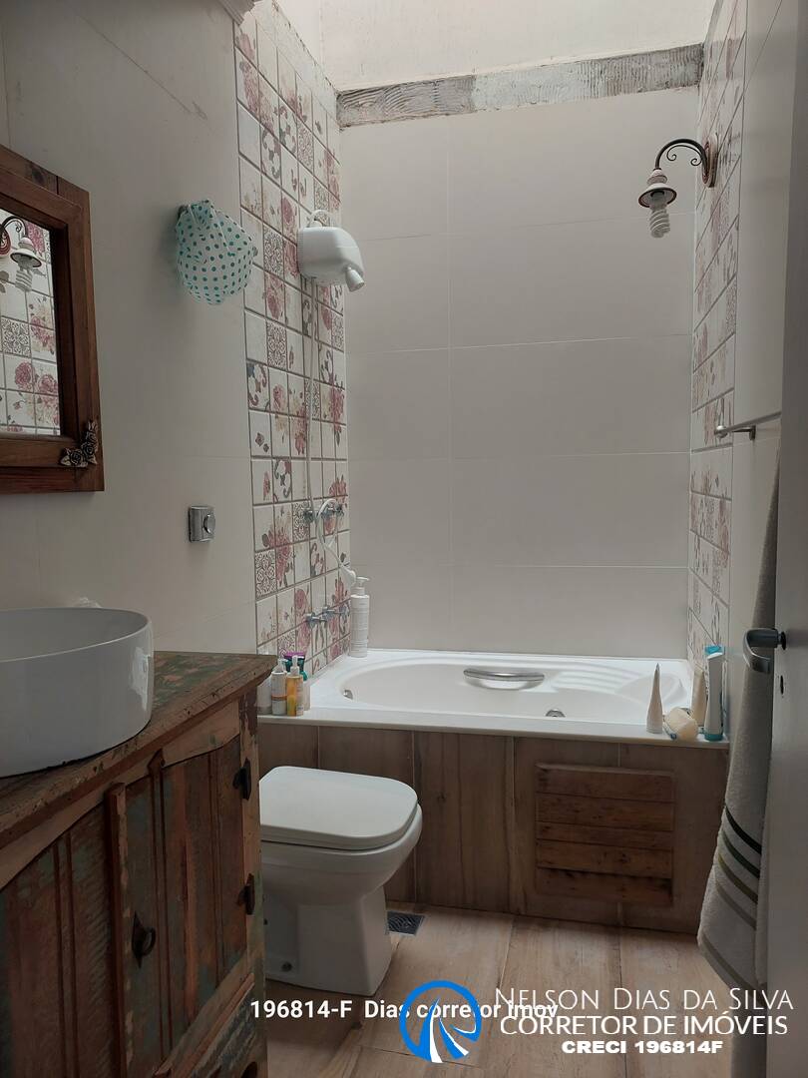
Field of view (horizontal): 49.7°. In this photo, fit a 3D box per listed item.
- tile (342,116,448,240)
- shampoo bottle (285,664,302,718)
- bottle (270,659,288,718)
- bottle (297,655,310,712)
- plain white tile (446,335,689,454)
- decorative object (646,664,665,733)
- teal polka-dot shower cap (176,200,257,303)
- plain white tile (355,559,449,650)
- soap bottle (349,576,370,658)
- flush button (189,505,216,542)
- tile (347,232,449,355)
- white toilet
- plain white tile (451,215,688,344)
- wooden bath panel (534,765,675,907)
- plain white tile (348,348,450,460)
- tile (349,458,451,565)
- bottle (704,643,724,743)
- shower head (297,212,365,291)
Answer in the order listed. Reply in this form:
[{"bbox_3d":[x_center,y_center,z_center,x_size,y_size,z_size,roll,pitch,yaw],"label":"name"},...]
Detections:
[{"bbox_3d":[-0.039,-1.403,3.399,0.434,0.449,0.010,0,5,13],"label":"tile"},{"bbox_3d":[-0.338,0.457,2.664,0.050,0.160,0.042,-1,5,-1],"label":"shampoo bottle"},{"bbox_3d":[-0.372,0.446,2.619,0.044,0.163,0.042,1,5,27],"label":"bottle"},{"bbox_3d":[-0.306,0.439,2.651,0.042,0.169,0.040,1,5,27],"label":"bottle"},{"bbox_3d":[0.618,-0.526,3.274,0.892,0.423,0.012,0,5,13],"label":"plain white tile"},{"bbox_3d":[0.687,0.434,2.377,0.045,0.191,0.048,0,5,13],"label":"decorative object"},{"bbox_3d":[-0.453,-0.702,2.134,0.140,0.245,0.230,0,5,13],"label":"teal polka-dot shower cap"},{"bbox_3d":[-0.013,0.270,3.482,0.427,0.331,0.012,0,5,13],"label":"plain white tile"},{"bbox_3d":[-0.179,0.306,3.491,0.072,0.315,0.074,-1,5,0],"label":"soap bottle"},{"bbox_3d":[-0.511,-0.040,2.220,0.036,0.087,0.080,0,5,13],"label":"flush button"},{"bbox_3d":[-0.032,-0.950,3.383,0.427,0.423,0.012,0,5,13],"label":"tile"},{"bbox_3d":[-0.207,0.858,2.190,0.538,0.423,0.387,1,5,16],"label":"white toilet"},{"bbox_3d":[0.624,-0.964,3.287,0.908,0.431,0.010,0,5,13],"label":"plain white tile"},{"bbox_3d":[0.556,0.823,2.429,0.376,0.373,0.020,0,5,13],"label":"wooden bath panel"},{"bbox_3d":[-0.026,-0.528,3.418,0.427,0.423,0.012,0,5,13],"label":"plain white tile"},{"bbox_3d":[-0.014,-0.105,3.508,0.434,0.431,0.010,0,5,13],"label":"tile"},{"bbox_3d":[0.839,0.415,2.354,0.054,0.250,0.046,1,5,18],"label":"bottle"},{"bbox_3d":[-0.240,-0.994,3.064,0.190,0.220,0.195,0,5,13],"label":"shower head"}]

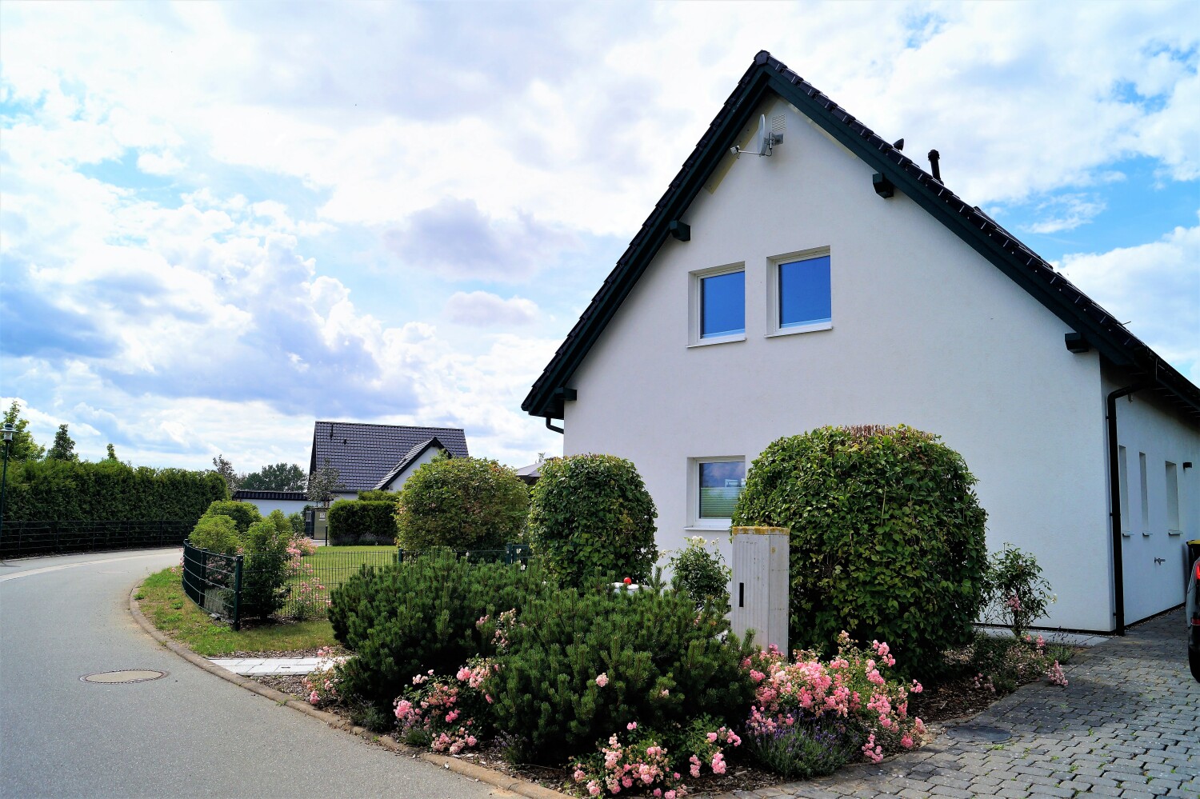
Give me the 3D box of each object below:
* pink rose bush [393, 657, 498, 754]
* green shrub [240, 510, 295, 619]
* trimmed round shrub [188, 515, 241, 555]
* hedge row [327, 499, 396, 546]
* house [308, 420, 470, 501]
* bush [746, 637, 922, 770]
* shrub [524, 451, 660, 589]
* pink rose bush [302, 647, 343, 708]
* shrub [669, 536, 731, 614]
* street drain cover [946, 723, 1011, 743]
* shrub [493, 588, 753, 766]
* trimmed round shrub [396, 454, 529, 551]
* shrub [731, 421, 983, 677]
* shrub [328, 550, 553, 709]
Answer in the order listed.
[{"bbox_3d":[-0.975,1.932,5.724,0.680,0.560,0.620,1,-7,0],"label":"pink rose bush"},{"bbox_3d":[-4.409,2.205,11.900,0.720,1.409,0.750,4,-7,-20],"label":"green shrub"},{"bbox_3d":[-6.393,2.672,15.162,0.900,1.330,0.900,1,-7,0],"label":"trimmed round shrub"},{"bbox_3d":[-9.720,5.143,37.117,3.000,1.850,1.400,2,-8,-2],"label":"hedge row"},{"bbox_3d":[-15.399,5.745,65.532,10.609,7.753,9.800,4,-7,-15],"label":"house"},{"bbox_3d":[1.625,1.970,6.200,1.250,0.658,1.050,0,-7,15],"label":"bush"},{"bbox_3d":[-0.097,1.836,12.400,1.820,2.143,1.800,2,-7,0],"label":"shrub"},{"bbox_3d":[-2.294,2.294,7.500,0.380,0.448,0.400,4,-7,-16],"label":"pink rose bush"},{"bbox_3d":[1.325,2.401,12.296,0.820,1.050,0.820,1,-7,0],"label":"shrub"},{"bbox_3d":[2.583,2.287,6.134,0.450,0.030,0.450,2,-7,0],"label":"street drain cover"},{"bbox_3d":[0.140,1.747,6.044,1.830,1.020,1.650,1,-7,0],"label":"shrub"},{"bbox_3d":[-2.168,2.004,14.200,2.100,2.229,2.000,3,-7,-8],"label":"trimmed round shrub"},{"bbox_3d":[2.546,1.364,8.900,2.400,2.202,2.350,0,-7,16],"label":"shrub"},{"bbox_3d":[-1.313,1.851,7.468,1.920,1.160,1.750,1,-7,0],"label":"shrub"}]

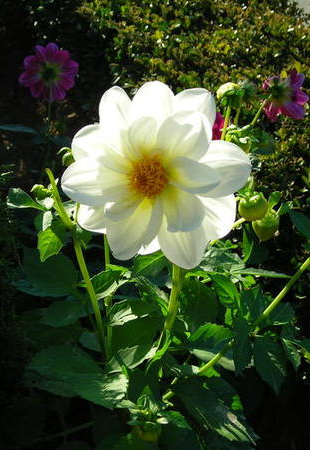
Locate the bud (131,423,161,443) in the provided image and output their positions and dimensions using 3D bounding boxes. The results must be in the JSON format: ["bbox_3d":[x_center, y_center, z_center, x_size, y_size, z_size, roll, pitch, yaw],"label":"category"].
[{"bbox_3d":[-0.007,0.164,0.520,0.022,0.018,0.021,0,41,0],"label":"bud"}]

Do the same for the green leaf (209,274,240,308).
[{"bbox_3d":[0.053,0.050,0.500,0.023,0.023,0.016,0,35,0],"label":"green leaf"}]

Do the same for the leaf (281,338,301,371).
[{"bbox_3d":[0.114,0.108,0.550,0.017,0.023,0.014,0,35,0],"label":"leaf"}]

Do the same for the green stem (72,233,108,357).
[{"bbox_3d":[-0.049,0.054,0.500,0.007,0.114,0.007,-7,29,5],"label":"green stem"}]

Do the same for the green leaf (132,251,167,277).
[{"bbox_3d":[-0.005,0.032,0.557,0.038,0.008,0.024,-30,50,-23],"label":"green leaf"}]

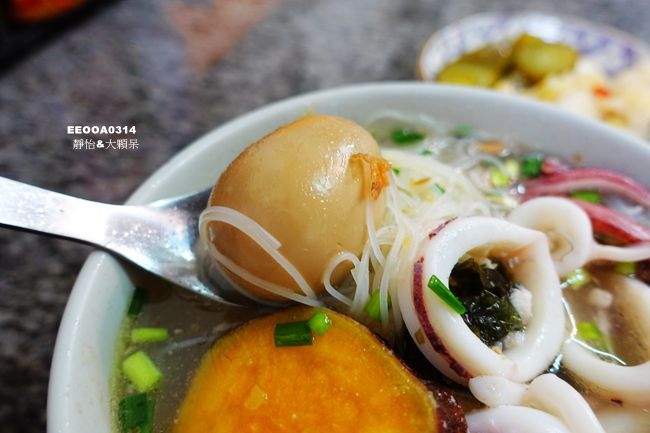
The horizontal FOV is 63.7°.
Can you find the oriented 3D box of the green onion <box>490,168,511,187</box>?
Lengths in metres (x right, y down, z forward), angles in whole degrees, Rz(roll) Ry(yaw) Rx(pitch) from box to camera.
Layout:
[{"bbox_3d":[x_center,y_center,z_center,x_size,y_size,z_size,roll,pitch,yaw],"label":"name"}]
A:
[{"bbox_3d":[0.062,-0.013,0.183,0.005,0.004,0.006,-27,50,-22],"label":"green onion"}]

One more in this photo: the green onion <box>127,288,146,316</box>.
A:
[{"bbox_3d":[-0.055,0.025,0.154,0.004,0.004,0.008,7,46,11],"label":"green onion"}]

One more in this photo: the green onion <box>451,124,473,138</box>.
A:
[{"bbox_3d":[0.053,-0.033,0.204,0.007,0.004,0.004,-7,46,-3],"label":"green onion"}]

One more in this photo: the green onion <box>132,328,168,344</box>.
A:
[{"bbox_3d":[-0.049,0.033,0.146,0.010,0.003,0.003,-6,46,-2],"label":"green onion"}]

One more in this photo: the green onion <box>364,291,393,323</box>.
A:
[{"bbox_3d":[0.015,0.025,0.146,0.005,0.004,0.009,13,48,16],"label":"green onion"}]

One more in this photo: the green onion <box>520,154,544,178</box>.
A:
[{"bbox_3d":[0.074,-0.018,0.187,0.006,0.006,0.006,0,46,4],"label":"green onion"}]

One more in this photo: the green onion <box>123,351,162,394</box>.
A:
[{"bbox_3d":[-0.048,0.041,0.138,0.006,0.005,0.010,-35,53,-27],"label":"green onion"}]

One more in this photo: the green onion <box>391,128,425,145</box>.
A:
[{"bbox_3d":[0.032,-0.031,0.204,0.012,0.005,0.005,4,46,7],"label":"green onion"}]

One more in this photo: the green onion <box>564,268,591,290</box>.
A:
[{"bbox_3d":[0.074,0.018,0.152,0.008,0.004,0.004,-24,49,-19],"label":"green onion"}]

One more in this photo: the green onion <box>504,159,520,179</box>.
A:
[{"bbox_3d":[0.067,-0.017,0.186,0.005,0.004,0.007,4,46,8],"label":"green onion"}]

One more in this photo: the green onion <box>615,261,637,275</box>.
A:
[{"bbox_3d":[0.089,0.015,0.155,0.006,0.003,0.004,0,46,3],"label":"green onion"}]

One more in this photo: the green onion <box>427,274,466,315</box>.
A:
[{"bbox_3d":[0.032,0.021,0.139,0.002,0.001,0.012,-38,63,-12],"label":"green onion"}]

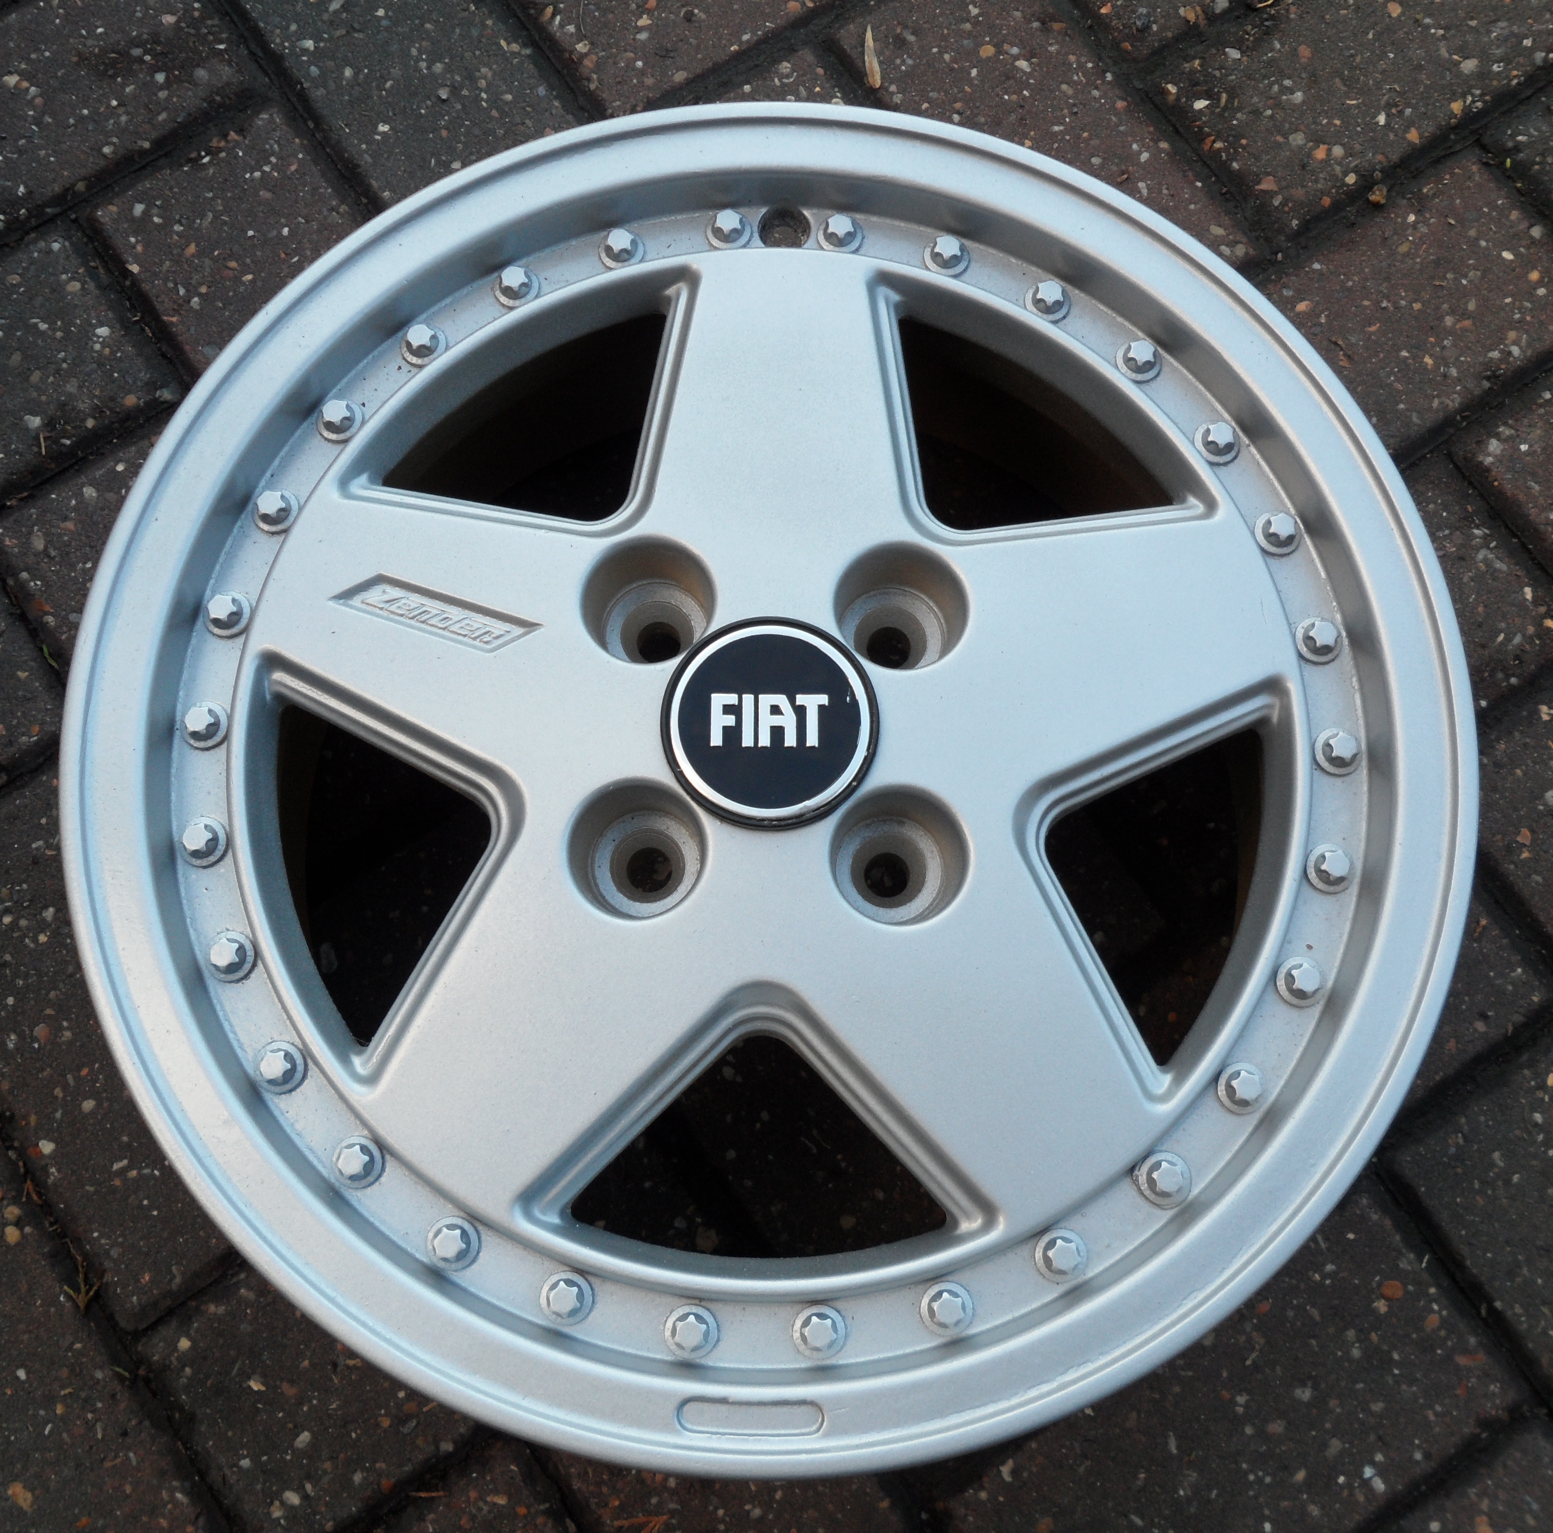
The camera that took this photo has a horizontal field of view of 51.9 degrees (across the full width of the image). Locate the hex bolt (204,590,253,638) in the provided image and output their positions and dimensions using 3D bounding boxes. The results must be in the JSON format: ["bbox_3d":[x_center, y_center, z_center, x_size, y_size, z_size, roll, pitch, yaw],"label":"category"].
[{"bbox_3d":[-0.159,-0.044,0.463,0.013,0.007,0.013,0,77,0],"label":"hex bolt"}]

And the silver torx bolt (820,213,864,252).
[{"bbox_3d":[0.019,-0.164,0.487,0.014,0.007,0.014,0,77,0],"label":"silver torx bolt"}]

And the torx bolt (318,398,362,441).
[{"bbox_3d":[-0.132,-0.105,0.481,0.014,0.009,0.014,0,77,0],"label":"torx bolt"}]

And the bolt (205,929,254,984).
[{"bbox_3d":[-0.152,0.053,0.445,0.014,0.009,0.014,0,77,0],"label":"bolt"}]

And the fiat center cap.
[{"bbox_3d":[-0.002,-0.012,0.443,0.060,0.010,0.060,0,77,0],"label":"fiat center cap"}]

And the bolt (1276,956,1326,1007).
[{"bbox_3d":[0.145,0.060,0.442,0.013,0.007,0.013,0,77,0],"label":"bolt"}]

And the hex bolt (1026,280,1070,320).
[{"bbox_3d":[0.082,-0.142,0.482,0.014,0.007,0.014,0,77,0],"label":"hex bolt"}]

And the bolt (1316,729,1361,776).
[{"bbox_3d":[0.161,-0.004,0.456,0.013,0.007,0.013,0,77,0],"label":"bolt"}]

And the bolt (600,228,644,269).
[{"bbox_3d":[-0.047,-0.159,0.486,0.014,0.007,0.014,0,77,0],"label":"bolt"}]

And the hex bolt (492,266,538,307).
[{"bbox_3d":[-0.079,-0.147,0.486,0.013,0.007,0.013,0,77,0],"label":"hex bolt"}]

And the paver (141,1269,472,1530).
[{"bbox_3d":[-0.121,0.196,0.605,0.200,0.055,0.100,-34,80,-7],"label":"paver"}]

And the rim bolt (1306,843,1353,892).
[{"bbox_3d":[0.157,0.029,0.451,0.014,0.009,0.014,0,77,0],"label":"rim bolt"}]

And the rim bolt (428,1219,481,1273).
[{"bbox_3d":[-0.085,0.126,0.421,0.014,0.007,0.014,0,77,0],"label":"rim bolt"}]

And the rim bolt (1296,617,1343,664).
[{"bbox_3d":[0.157,-0.037,0.459,0.014,0.007,0.014,0,77,0],"label":"rim bolt"}]

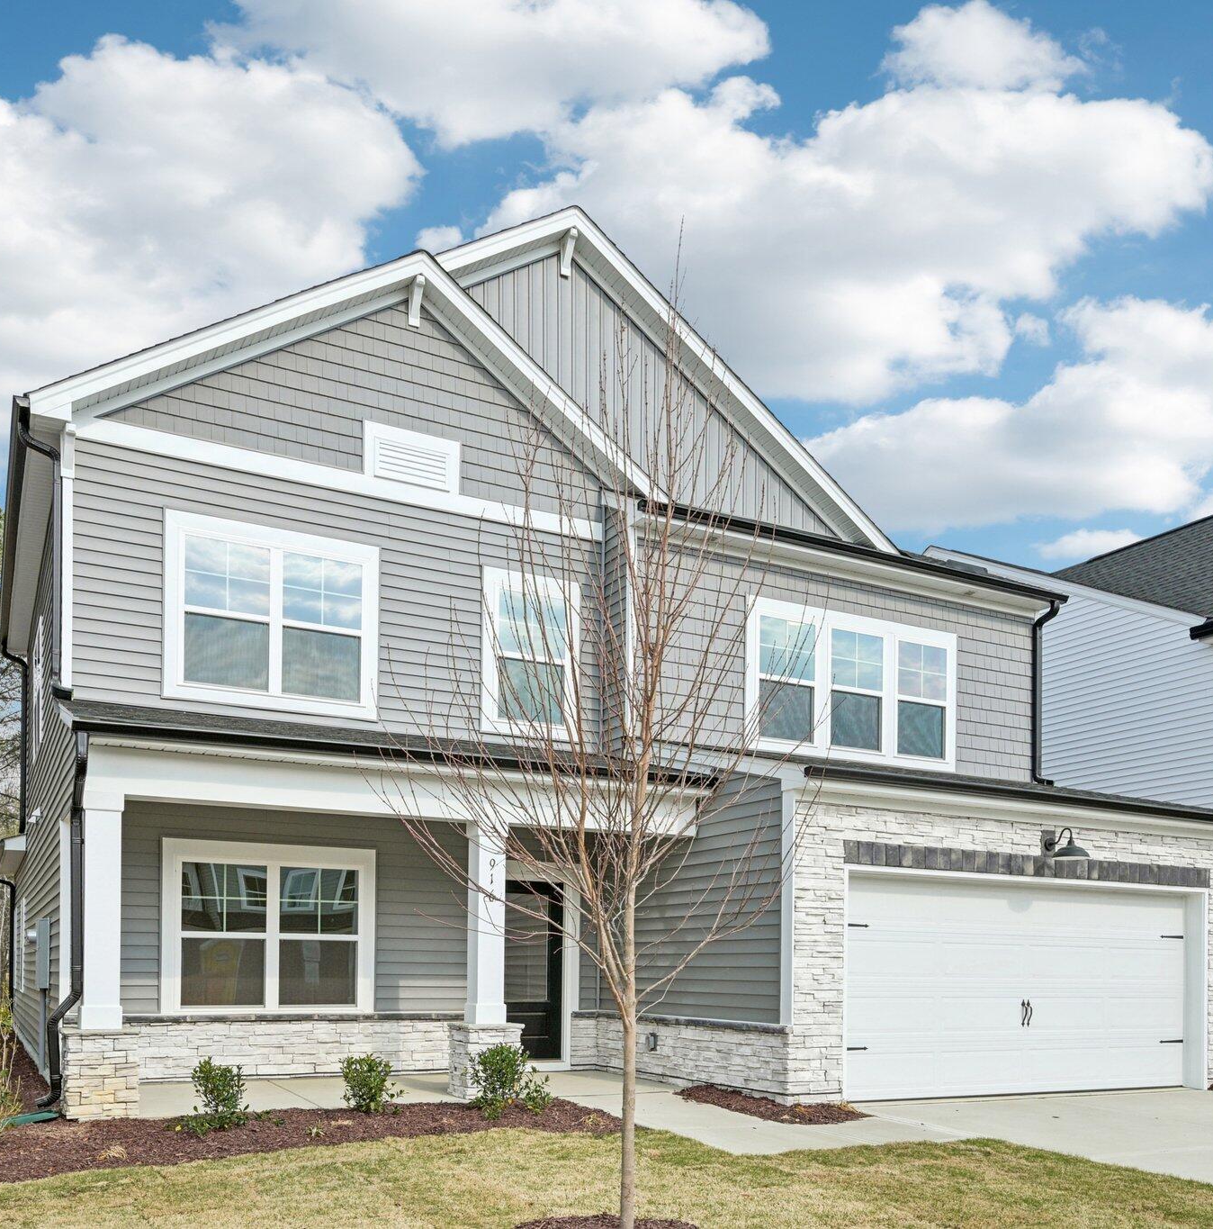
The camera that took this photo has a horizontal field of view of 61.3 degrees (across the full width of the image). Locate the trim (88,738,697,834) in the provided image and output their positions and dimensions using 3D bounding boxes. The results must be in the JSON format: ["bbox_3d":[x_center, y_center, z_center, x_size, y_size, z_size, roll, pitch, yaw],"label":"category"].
[{"bbox_3d":[-1.633,1.596,9.291,5.800,0.500,0.300,6,-11,-28],"label":"trim"}]

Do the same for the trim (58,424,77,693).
[{"bbox_3d":[-4.979,-0.546,9.466,0.150,2.400,0.140,6,-11,-28],"label":"trim"}]

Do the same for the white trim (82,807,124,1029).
[{"bbox_3d":[-4.069,2.454,8.266,0.310,1.780,0.310,6,-11,-28],"label":"white trim"}]

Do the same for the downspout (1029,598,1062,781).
[{"bbox_3d":[5.915,1.048,13.792,0.320,2.450,0.340,6,-11,-28],"label":"downspout"}]

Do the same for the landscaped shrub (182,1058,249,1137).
[{"bbox_3d":[-2.927,3.608,7.667,0.500,0.560,0.500,6,-11,-28],"label":"landscaped shrub"}]

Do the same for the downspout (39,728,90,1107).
[{"bbox_3d":[-4.263,2.385,8.052,0.360,2.960,0.360,6,-11,-28],"label":"downspout"}]

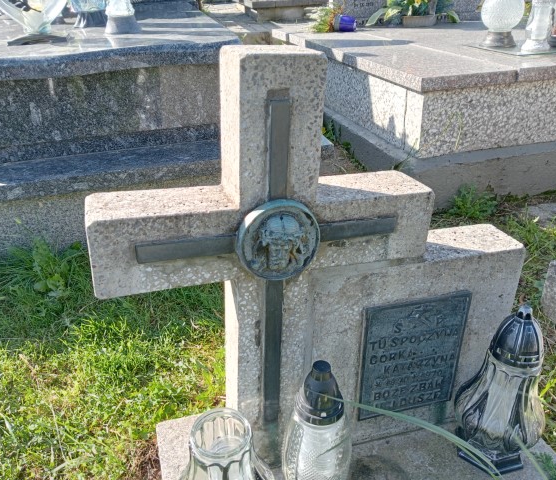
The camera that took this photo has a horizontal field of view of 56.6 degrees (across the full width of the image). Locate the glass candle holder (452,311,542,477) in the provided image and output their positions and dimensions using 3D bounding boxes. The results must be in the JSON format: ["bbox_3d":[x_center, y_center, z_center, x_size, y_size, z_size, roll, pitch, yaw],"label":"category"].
[{"bbox_3d":[0.420,0.261,0.942,0.150,0.320,0.148,-7,26,-16],"label":"glass candle holder"}]

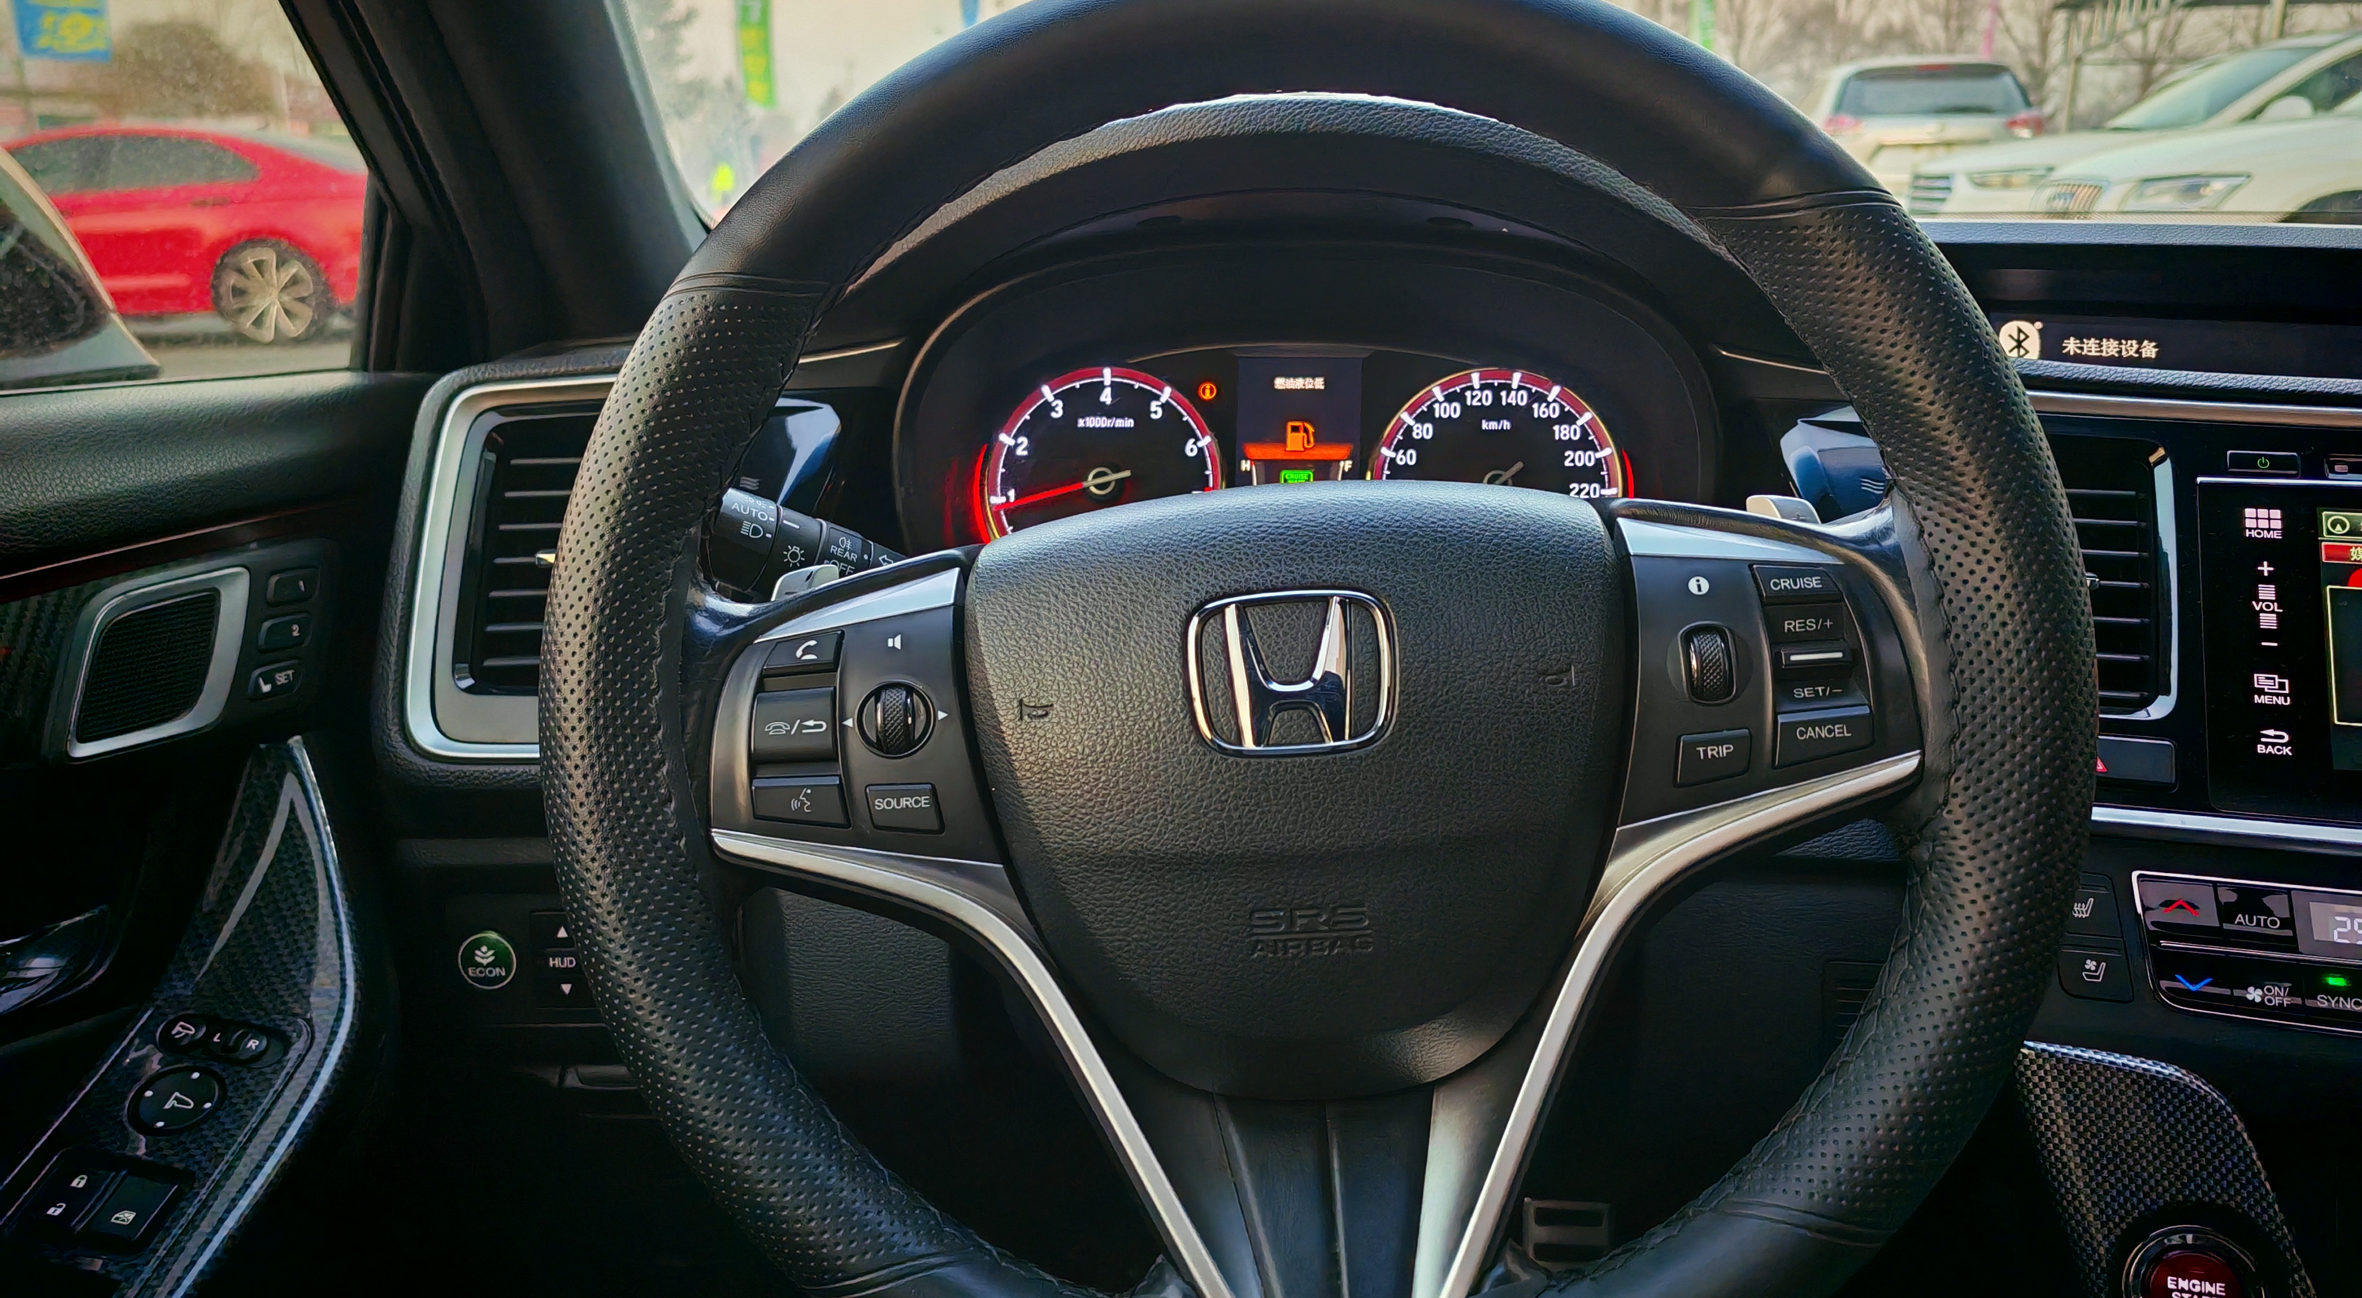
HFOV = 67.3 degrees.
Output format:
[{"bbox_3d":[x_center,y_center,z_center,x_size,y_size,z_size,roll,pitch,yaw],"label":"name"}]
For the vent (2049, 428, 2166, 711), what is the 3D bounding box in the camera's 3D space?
[{"bbox_3d":[0.297,-0.024,0.590,0.057,0.092,0.030,0,-10,15],"label":"vent"}]

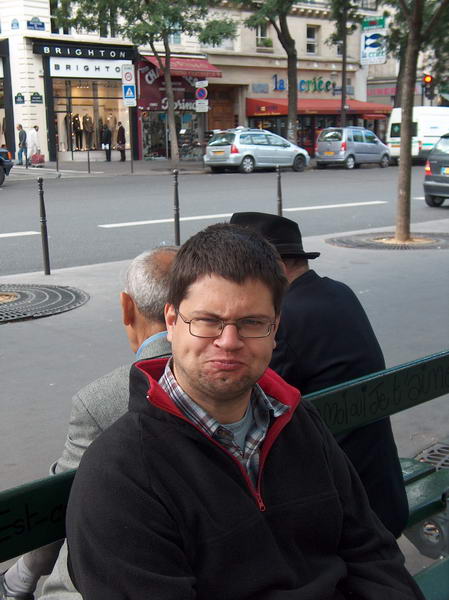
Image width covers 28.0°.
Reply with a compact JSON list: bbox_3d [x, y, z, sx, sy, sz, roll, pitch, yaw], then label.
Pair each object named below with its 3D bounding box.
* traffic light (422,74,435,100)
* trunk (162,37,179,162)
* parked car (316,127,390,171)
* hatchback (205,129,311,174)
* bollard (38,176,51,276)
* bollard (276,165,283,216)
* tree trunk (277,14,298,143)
[{"bbox_3d":[9.048,-9.425,39.946,0.420,1.120,0.380,9,14,39],"label":"traffic light"},{"bbox_3d":[-1.931,-6.986,32.257,0.550,4.590,0.420,0,11,0],"label":"trunk"},{"bbox_3d":[5.361,-6.324,36.979,3.550,1.670,1.640,-11,15,-43],"label":"parked car"},{"bbox_3d":[1.296,-5.535,33.358,4.400,1.540,1.780,-10,15,-42],"label":"hatchback"},{"bbox_3d":[-1.931,-0.791,9.663,0.075,1.050,0.075,-1,11,0],"label":"bollard"},{"bbox_3d":[0.733,-1.252,11.939,0.075,1.053,0.075,-2,11,0],"label":"bollard"},{"bbox_3d":[2.539,-8.440,36.259,0.800,5.860,0.600,0,11,0],"label":"tree trunk"}]

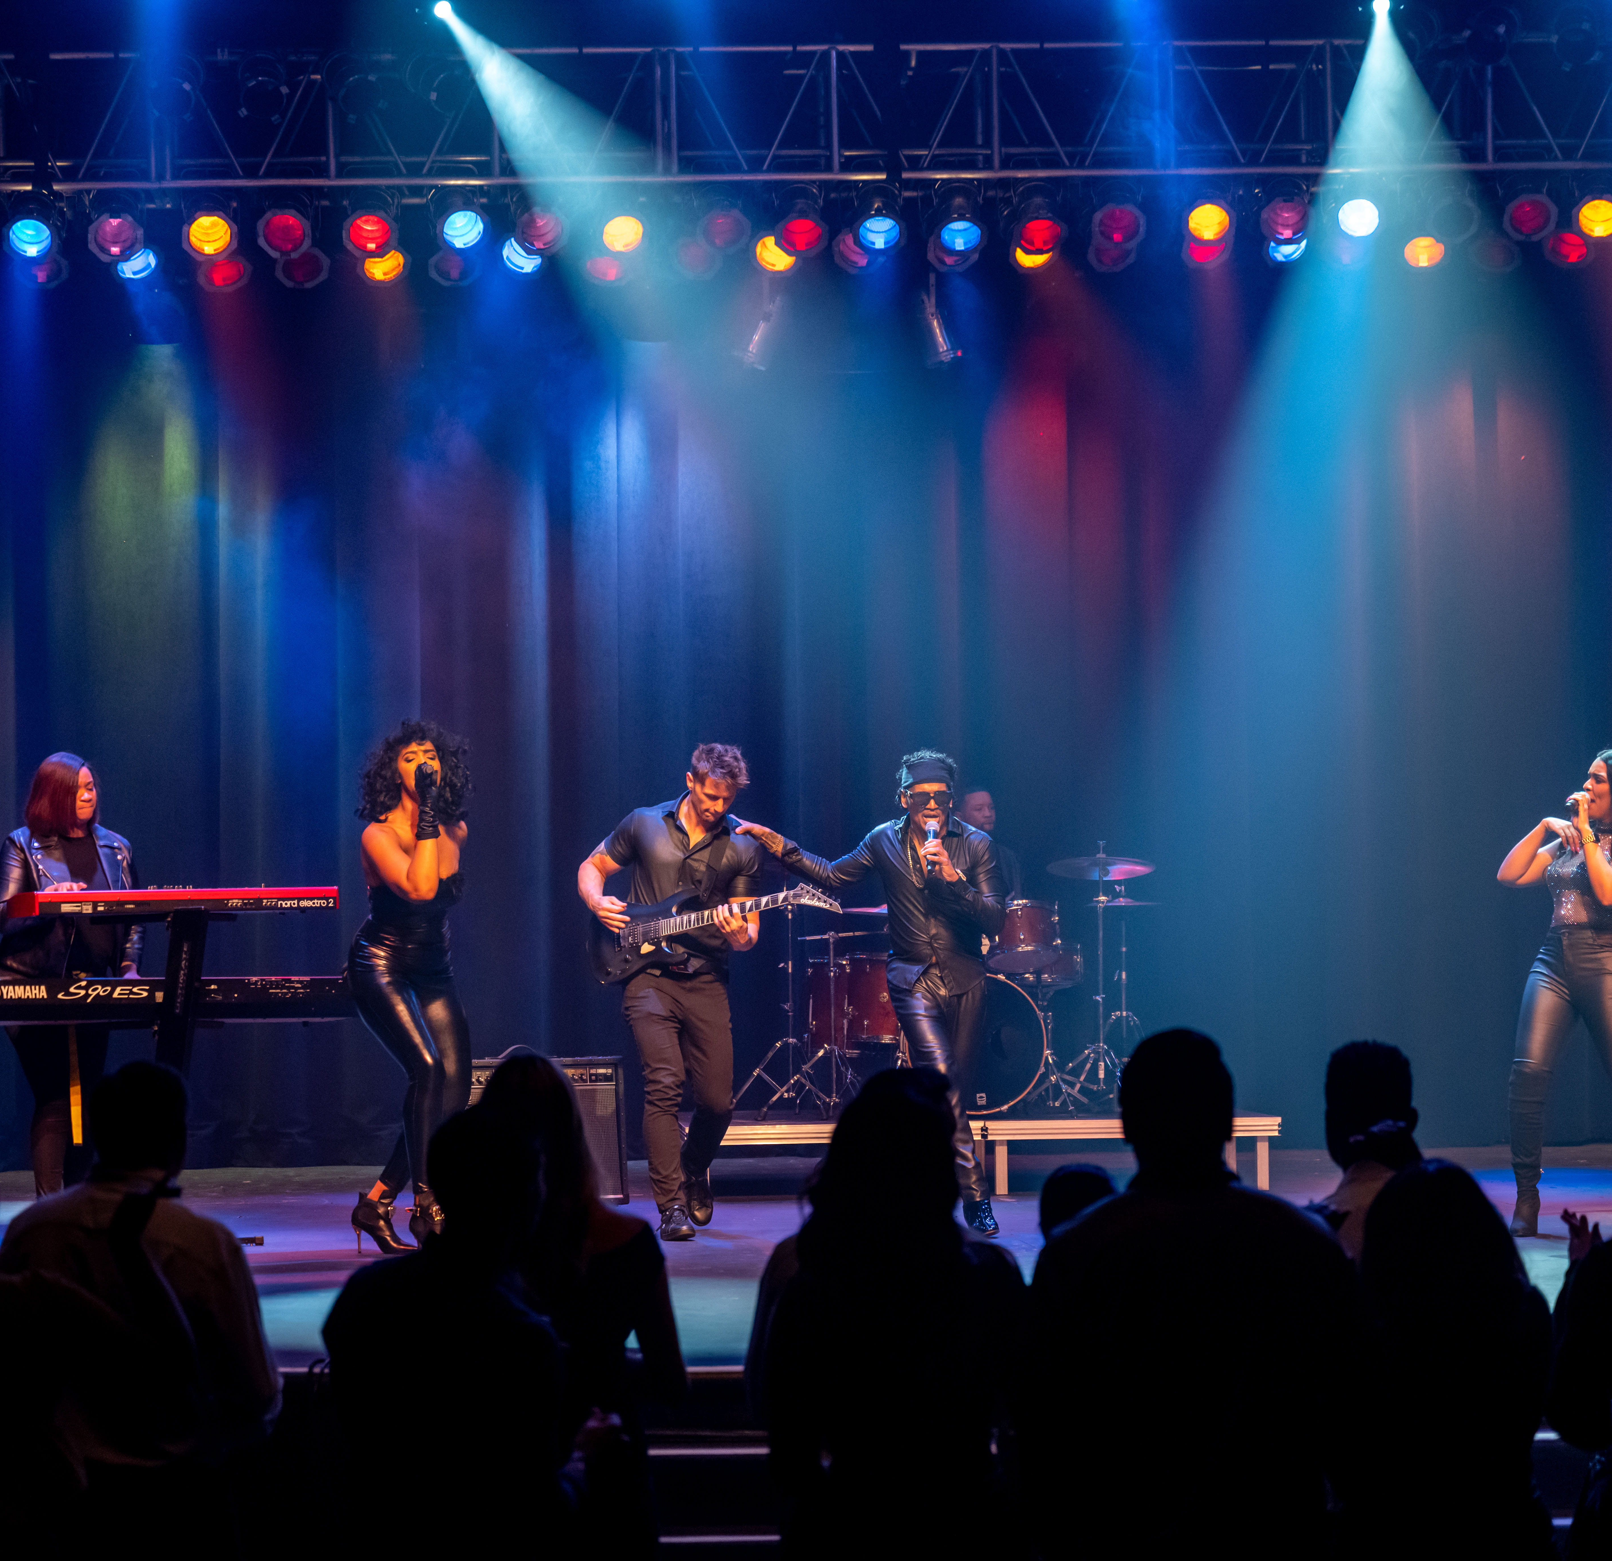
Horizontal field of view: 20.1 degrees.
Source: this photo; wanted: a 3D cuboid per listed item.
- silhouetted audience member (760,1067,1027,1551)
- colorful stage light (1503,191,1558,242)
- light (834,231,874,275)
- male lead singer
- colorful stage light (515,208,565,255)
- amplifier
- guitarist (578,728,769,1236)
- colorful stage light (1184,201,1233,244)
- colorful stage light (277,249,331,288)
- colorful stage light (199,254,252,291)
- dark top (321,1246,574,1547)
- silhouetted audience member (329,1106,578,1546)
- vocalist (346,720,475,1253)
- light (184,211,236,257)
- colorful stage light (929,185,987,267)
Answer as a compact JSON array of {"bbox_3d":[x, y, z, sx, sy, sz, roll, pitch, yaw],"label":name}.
[{"bbox_3d":[0.162,1.270,7.865,0.450,1.550,0.320,-1,-3,0],"label":"silhouetted audience member"},{"bbox_3d":[3.214,-2.559,20.293,0.240,0.240,0.320,0,32,0],"label":"colorful stage light"},{"bbox_3d":[0.256,-2.602,21.634,0.260,0.270,0.340,-1,38,3],"label":"light"},{"bbox_3d":[0.229,0.727,15.600,0.920,1.680,0.520,0,-1,-2],"label":"male lead singer"},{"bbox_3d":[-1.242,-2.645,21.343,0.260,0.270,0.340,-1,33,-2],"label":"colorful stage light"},{"bbox_3d":[-1.061,1.355,17.610,0.700,0.560,0.280,-1,-3,-7],"label":"amplifier"},{"bbox_3d":[-0.465,0.736,15.850,0.640,1.720,0.520,-1,0,-2],"label":"guitarist"},{"bbox_3d":[1.573,-2.215,17.850,0.220,0.220,0.250,0,33,0],"label":"colorful stage light"},{"bbox_3d":[-2.365,-2.490,21.478,0.250,0.290,0.250,0,-42,-3],"label":"colorful stage light"},{"bbox_3d":[-2.732,-2.473,21.478,0.250,0.290,0.250,0,-42,-4],"label":"colorful stage light"},{"bbox_3d":[-0.660,1.155,8.400,0.480,0.620,0.320,-1,0,12],"label":"dark top"},{"bbox_3d":[-0.634,1.436,8.171,0.520,1.700,0.330,-1,-2,14],"label":"silhouetted audience member"},{"bbox_3d":[-1.357,0.705,15.600,0.410,1.820,0.420,1,-2,-28],"label":"vocalist"},{"bbox_3d":[-2.780,-2.605,21.298,0.250,0.250,0.290,0,32,-4],"label":"light"},{"bbox_3d":[0.678,-2.457,20.222,0.240,0.320,0.240,0,-46,0],"label":"colorful stage light"}]

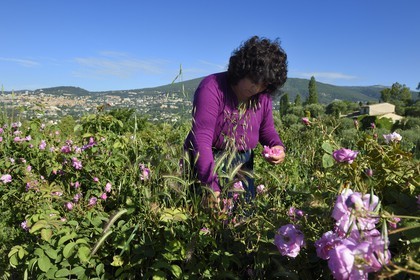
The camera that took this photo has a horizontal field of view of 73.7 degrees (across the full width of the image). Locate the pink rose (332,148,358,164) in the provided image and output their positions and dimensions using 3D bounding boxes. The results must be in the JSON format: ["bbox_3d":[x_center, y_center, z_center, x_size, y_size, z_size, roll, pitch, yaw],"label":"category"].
[{"bbox_3d":[0.406,0.050,0.840,0.073,0.045,0.068,2,5,21],"label":"pink rose"}]

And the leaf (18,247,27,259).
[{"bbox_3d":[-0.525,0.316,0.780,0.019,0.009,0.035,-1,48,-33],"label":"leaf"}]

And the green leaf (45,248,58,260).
[{"bbox_3d":[-0.500,0.357,0.883,0.059,0.021,0.012,30,-33,10],"label":"green leaf"}]

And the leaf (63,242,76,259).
[{"bbox_3d":[-0.441,0.343,0.877,0.041,0.051,0.012,22,-16,36],"label":"leaf"}]

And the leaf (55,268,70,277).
[{"bbox_3d":[-0.442,0.400,0.841,0.043,0.012,0.026,-14,44,-6],"label":"leaf"}]

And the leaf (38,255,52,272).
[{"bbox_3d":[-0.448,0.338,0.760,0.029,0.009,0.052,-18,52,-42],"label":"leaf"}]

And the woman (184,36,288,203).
[{"bbox_3d":[0.125,0.135,1.530,0.580,1.330,0.550,-2,6,-25],"label":"woman"}]

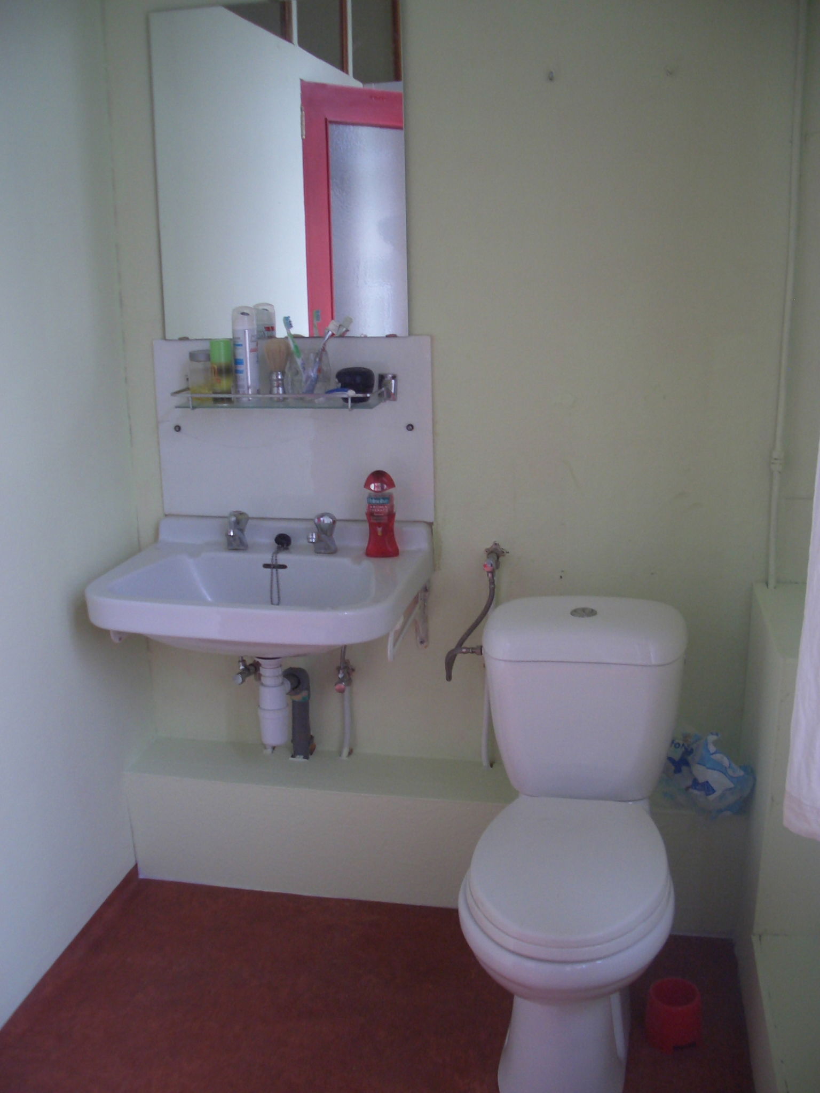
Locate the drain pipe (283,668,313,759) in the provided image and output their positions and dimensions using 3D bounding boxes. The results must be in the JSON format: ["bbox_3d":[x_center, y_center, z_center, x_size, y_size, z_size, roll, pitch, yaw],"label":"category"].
[{"bbox_3d":[-0.273,0.402,2.652,0.072,0.228,0.095,2,13,11],"label":"drain pipe"}]

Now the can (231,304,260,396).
[{"bbox_3d":[-0.364,-0.427,2.449,0.053,0.202,0.053,-1,13,0],"label":"can"}]

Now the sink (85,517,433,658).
[{"bbox_3d":[-0.301,0.117,2.390,0.655,0.260,0.500,2,13,11],"label":"sink"}]

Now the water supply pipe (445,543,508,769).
[{"bbox_3d":[0.144,0.295,2.410,0.098,0.532,0.370,2,13,11],"label":"water supply pipe"}]

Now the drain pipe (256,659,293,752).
[{"bbox_3d":[-0.307,0.347,2.500,0.076,0.217,0.085,2,13,11],"label":"drain pipe"}]

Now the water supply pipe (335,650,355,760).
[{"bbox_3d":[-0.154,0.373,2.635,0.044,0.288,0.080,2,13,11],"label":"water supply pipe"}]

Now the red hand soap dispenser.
[{"bbox_3d":[-0.065,-0.072,2.455,0.079,0.195,0.050,2,13,11],"label":"red hand soap dispenser"}]

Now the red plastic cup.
[{"bbox_3d":[0.496,0.873,2.073,0.105,0.083,0.105,2,13,11],"label":"red plastic cup"}]

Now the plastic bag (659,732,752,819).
[{"bbox_3d":[0.651,0.480,2.435,0.207,0.148,0.180,2,13,11],"label":"plastic bag"}]

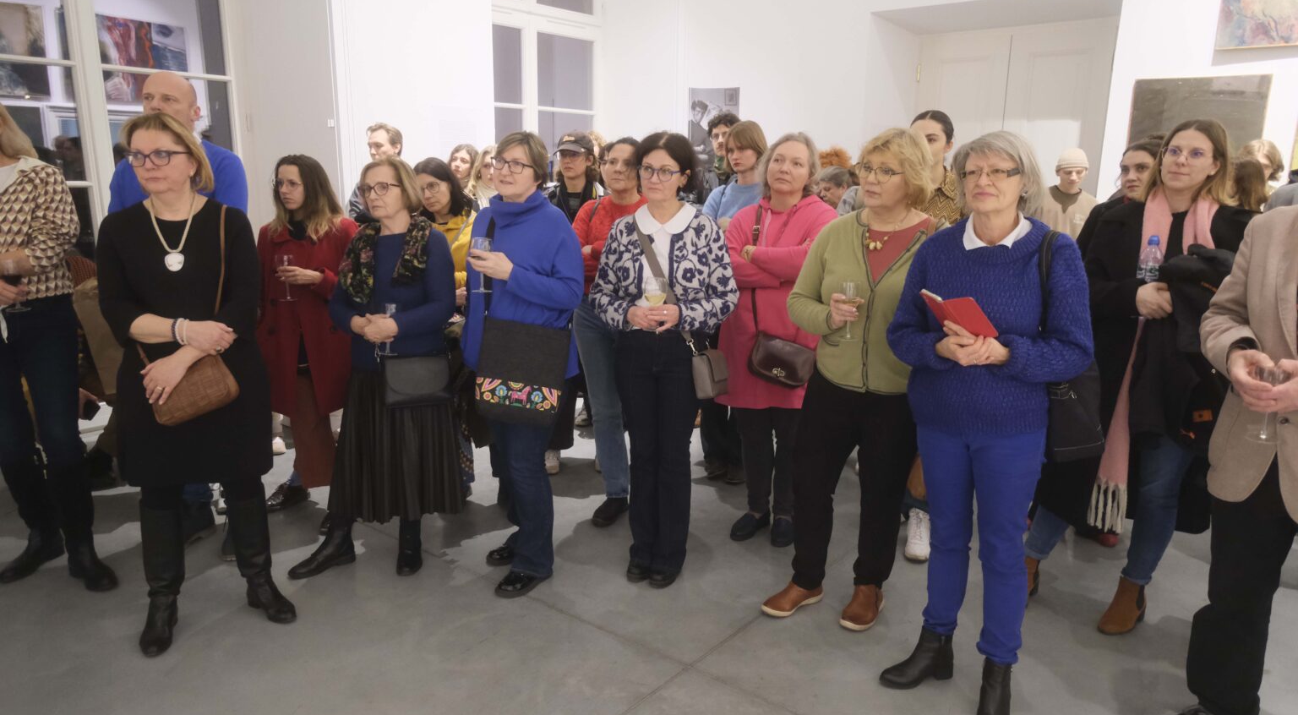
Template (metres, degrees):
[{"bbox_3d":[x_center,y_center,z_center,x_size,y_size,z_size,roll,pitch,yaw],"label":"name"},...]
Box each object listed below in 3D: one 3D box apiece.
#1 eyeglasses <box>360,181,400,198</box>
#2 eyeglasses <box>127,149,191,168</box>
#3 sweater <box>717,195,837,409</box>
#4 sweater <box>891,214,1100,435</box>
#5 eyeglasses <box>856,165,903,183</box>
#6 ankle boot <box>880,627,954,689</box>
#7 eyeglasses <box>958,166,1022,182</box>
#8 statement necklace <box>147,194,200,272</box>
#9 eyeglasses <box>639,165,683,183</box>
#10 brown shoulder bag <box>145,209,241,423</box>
[{"bbox_3d":[-0.944,-0.606,3.146,0.140,0.047,0.140,8,8,27],"label":"eyeglasses"},{"bbox_3d":[-1.485,-0.614,2.670,0.142,0.047,0.145,3,13,12],"label":"eyeglasses"},{"bbox_3d":[0.538,-0.213,3.471,0.480,0.870,0.360,5,13,17],"label":"sweater"},{"bbox_3d":[0.931,-0.099,2.350,0.530,0.546,0.360,7,15,26],"label":"sweater"},{"bbox_3d":[0.763,-0.590,2.764,0.140,0.045,0.135,-15,30,-42],"label":"eyeglasses"},{"bbox_3d":[0.843,0.923,2.697,0.250,0.170,0.095,-3,13,-16],"label":"ankle boot"},{"bbox_3d":[0.920,-0.480,2.276,0.140,0.042,0.145,10,19,43],"label":"eyeglasses"},{"bbox_3d":[-1.463,-0.397,2.666,0.140,0.245,0.165,-5,14,-24],"label":"statement necklace"},{"bbox_3d":[0.059,-0.645,3.022,0.135,0.045,0.140,14,19,28],"label":"eyeglasses"},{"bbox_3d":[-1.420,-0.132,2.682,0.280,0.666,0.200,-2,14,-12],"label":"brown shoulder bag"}]

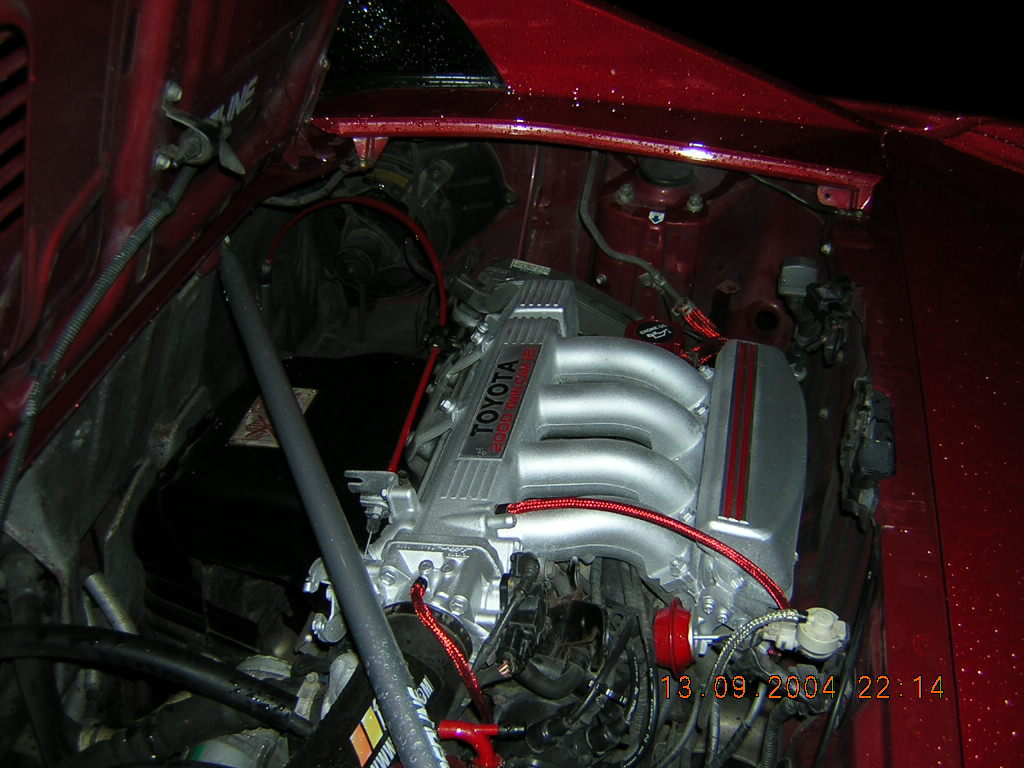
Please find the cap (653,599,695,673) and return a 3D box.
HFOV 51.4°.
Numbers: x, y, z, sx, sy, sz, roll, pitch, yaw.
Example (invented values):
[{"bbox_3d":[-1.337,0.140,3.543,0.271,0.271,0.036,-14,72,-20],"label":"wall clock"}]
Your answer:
[{"bbox_3d":[0.147,0.229,0.970,0.036,0.064,0.062,-3,35,13],"label":"cap"}]

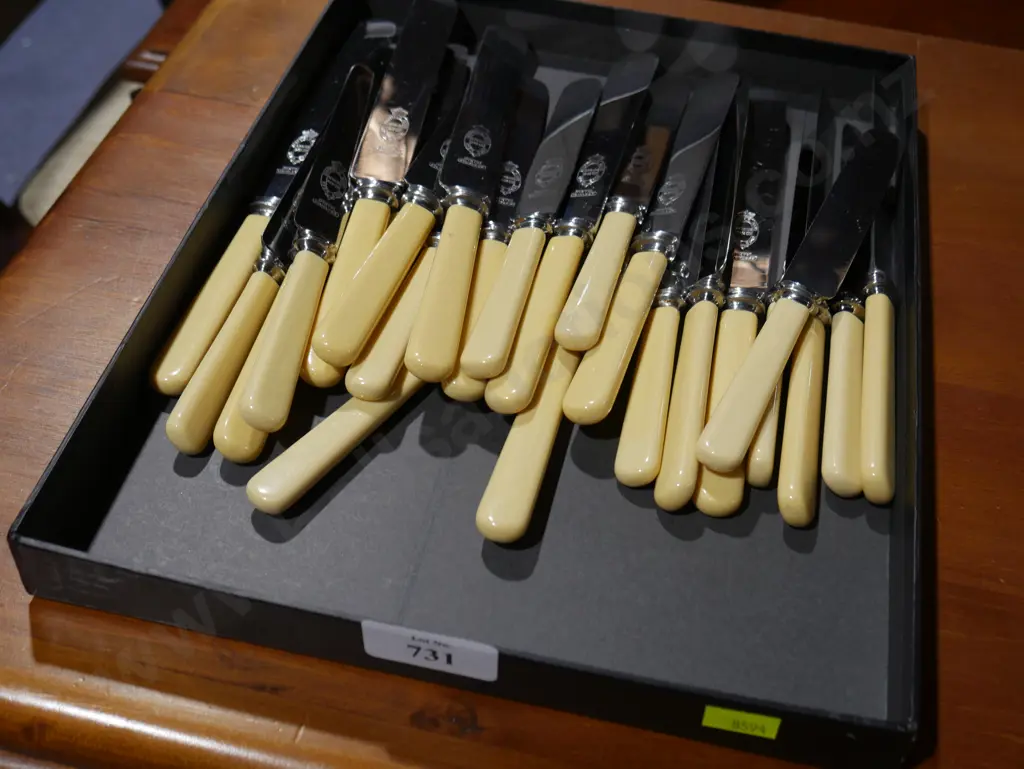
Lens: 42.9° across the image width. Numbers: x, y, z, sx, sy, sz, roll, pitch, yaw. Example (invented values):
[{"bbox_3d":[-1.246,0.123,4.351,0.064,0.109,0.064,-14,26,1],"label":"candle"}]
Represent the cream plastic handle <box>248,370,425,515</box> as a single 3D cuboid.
[{"bbox_3d":[-0.061,0.017,0.484,0.018,0.013,0.091,33,56,24],"label":"cream plastic handle"}]

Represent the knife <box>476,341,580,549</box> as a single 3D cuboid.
[{"bbox_3d":[0.033,-0.034,0.515,0.021,0.013,0.245,14,49,10],"label":"knife"}]

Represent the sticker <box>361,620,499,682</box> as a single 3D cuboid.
[{"bbox_3d":[-0.024,0.080,0.385,0.041,0.018,0.002,11,47,5],"label":"sticker"}]

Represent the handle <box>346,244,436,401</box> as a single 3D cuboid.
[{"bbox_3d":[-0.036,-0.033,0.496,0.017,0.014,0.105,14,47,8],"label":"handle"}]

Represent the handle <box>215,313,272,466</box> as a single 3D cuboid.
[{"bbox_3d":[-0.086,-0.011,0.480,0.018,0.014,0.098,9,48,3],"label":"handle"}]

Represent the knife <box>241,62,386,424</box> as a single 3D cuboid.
[{"bbox_3d":[-0.079,-0.067,0.541,0.020,0.014,0.218,5,50,1],"label":"knife"}]

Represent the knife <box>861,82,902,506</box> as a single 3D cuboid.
[{"bbox_3d":[0.154,-0.049,0.556,0.013,0.021,0.251,9,48,5],"label":"knife"}]

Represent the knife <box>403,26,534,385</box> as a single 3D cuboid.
[{"bbox_3d":[-0.015,-0.087,0.547,0.021,0.013,0.241,7,46,3],"label":"knife"}]

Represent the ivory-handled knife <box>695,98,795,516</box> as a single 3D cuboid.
[{"bbox_3d":[0.096,-0.044,0.528,0.021,0.013,0.245,10,48,6],"label":"ivory-handled knife"}]

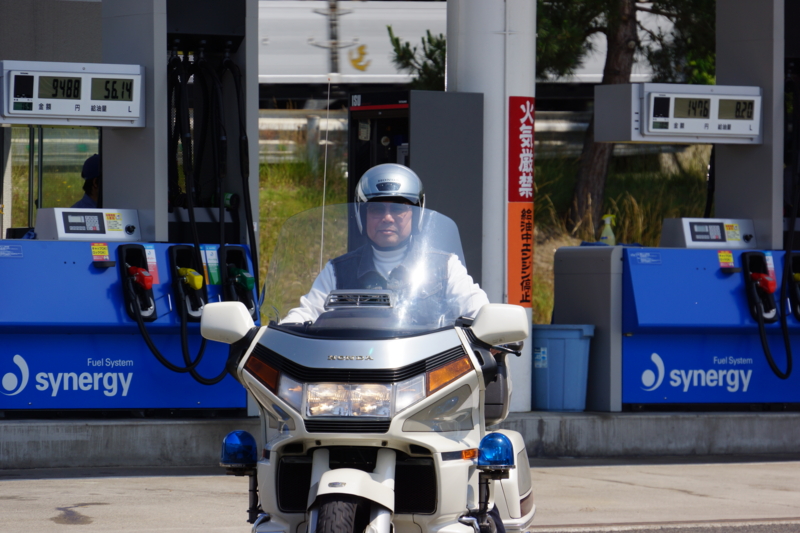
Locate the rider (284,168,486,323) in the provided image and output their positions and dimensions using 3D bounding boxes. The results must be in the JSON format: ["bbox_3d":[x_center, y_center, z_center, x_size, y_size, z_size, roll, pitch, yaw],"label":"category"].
[{"bbox_3d":[-0.033,0.410,17.100,0.750,1.500,0.850,0,1,8],"label":"rider"}]

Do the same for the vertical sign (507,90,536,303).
[{"bbox_3d":[0.692,-0.366,29.560,0.045,1.210,0.285,1,1,35],"label":"vertical sign"}]

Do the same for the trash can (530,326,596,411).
[{"bbox_3d":[0.905,0.585,29.950,0.430,0.490,0.360,0,1,-2],"label":"trash can"}]

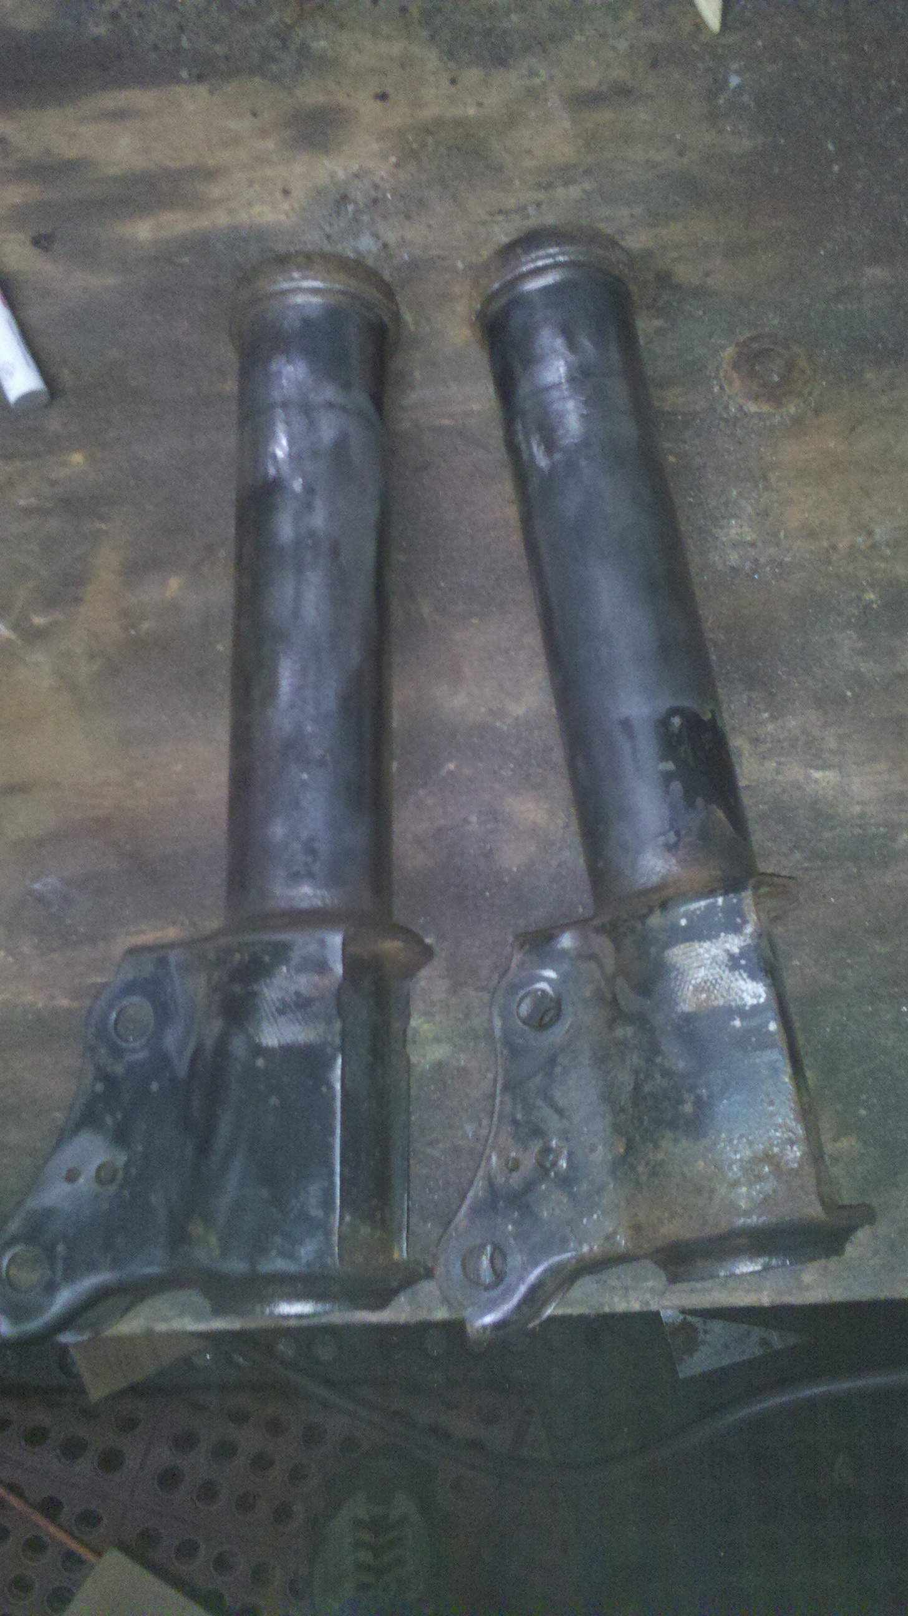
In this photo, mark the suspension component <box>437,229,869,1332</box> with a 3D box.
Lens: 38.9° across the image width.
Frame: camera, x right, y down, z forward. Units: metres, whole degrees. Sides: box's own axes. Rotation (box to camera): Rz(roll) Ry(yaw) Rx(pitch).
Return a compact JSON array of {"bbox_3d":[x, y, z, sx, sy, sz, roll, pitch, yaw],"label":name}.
[{"bbox_3d":[0.036,-0.020,0.417,0.125,0.063,0.341,-12,73,9],"label":"suspension component"}]

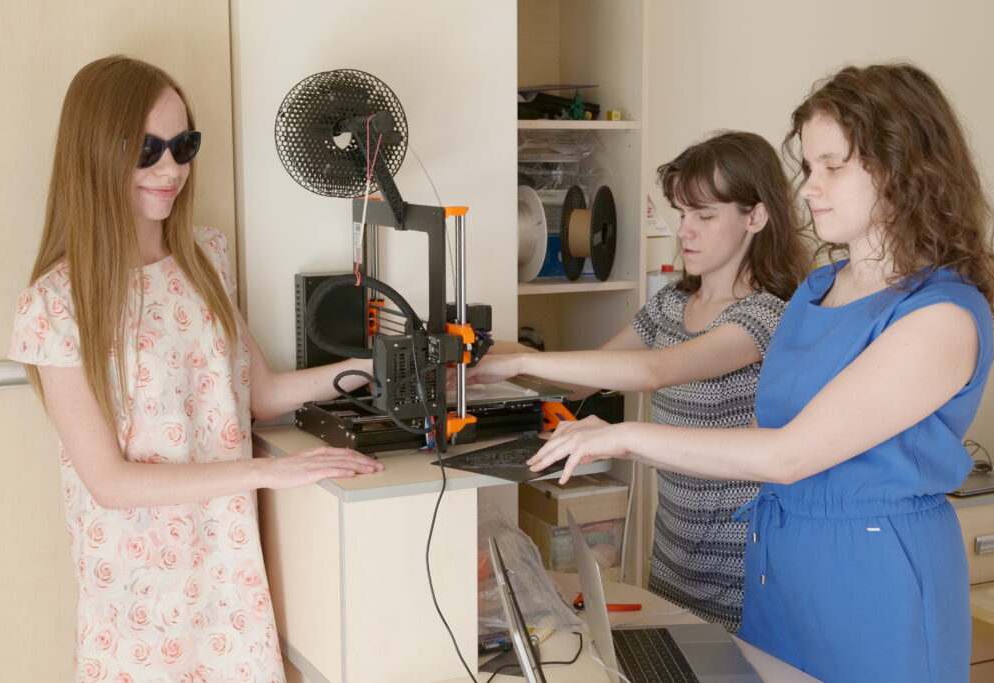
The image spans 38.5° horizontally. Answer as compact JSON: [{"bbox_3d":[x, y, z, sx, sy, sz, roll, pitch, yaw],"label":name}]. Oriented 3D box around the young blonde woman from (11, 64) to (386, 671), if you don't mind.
[{"bbox_3d":[-0.410,0.401,2.150,0.400,1.627,0.600,6,10,42],"label":"young blonde woman"}]

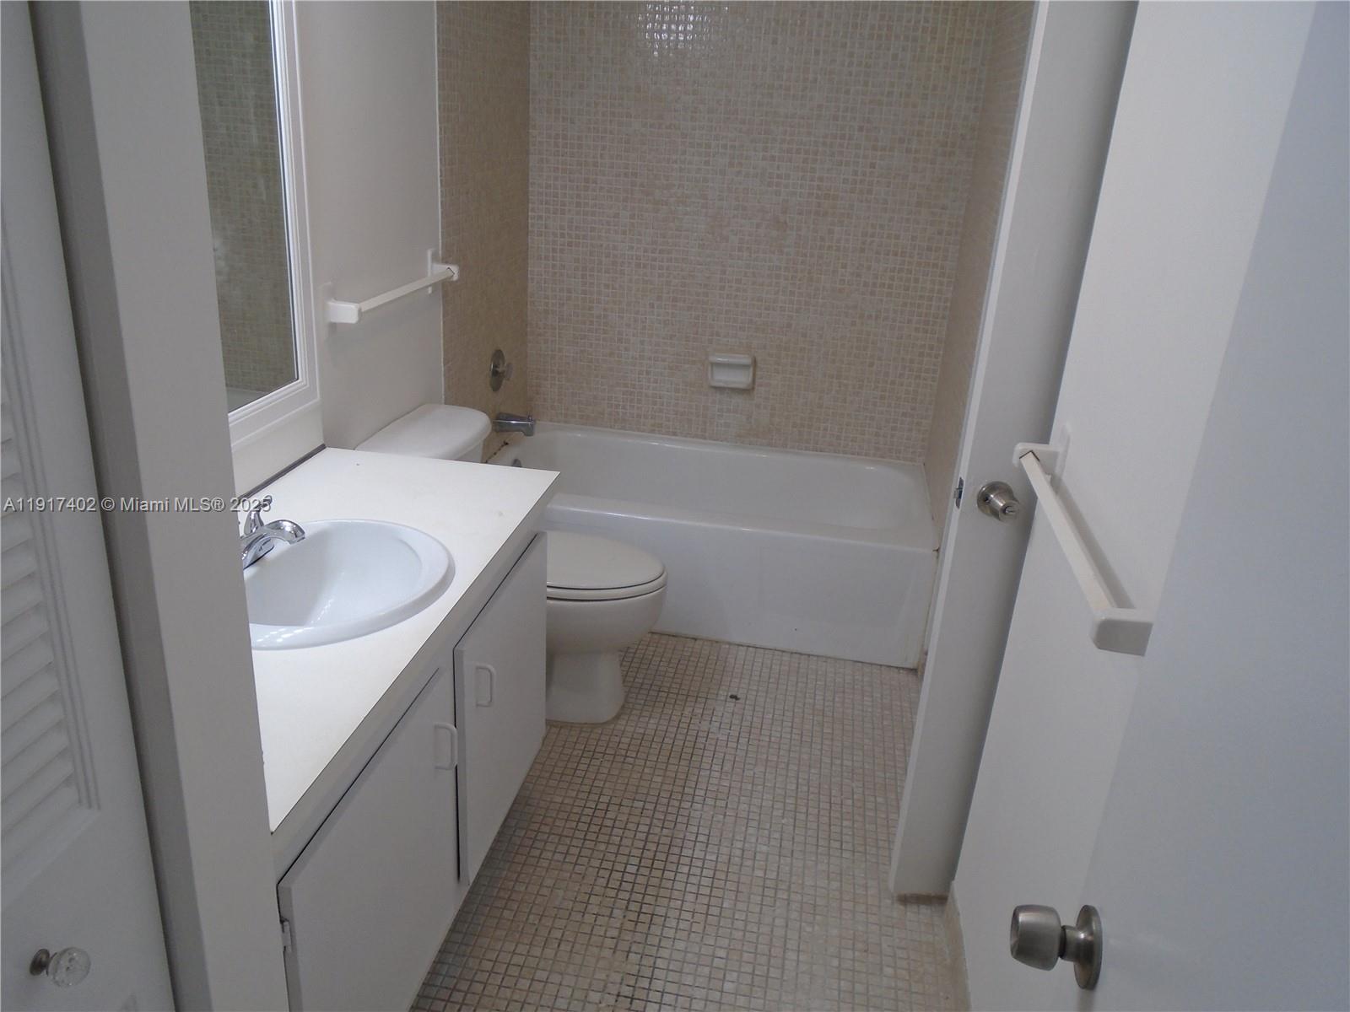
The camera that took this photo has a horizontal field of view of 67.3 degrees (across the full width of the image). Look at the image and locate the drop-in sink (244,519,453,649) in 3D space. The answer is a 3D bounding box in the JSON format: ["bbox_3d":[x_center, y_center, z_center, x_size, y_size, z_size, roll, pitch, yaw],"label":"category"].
[{"bbox_3d":[-0.606,0.190,1.714,0.425,0.180,0.480,6,21,7],"label":"drop-in sink"}]

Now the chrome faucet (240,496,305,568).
[{"bbox_3d":[-0.685,0.053,1.679,0.150,0.110,0.160,6,21,7],"label":"chrome faucet"}]

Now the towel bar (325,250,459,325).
[{"bbox_3d":[-0.678,-0.532,2.490,0.078,0.100,0.640,6,21,7],"label":"towel bar"}]

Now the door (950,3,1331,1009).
[{"bbox_3d":[0.631,0.028,1.518,0.045,2.000,0.750,6,21,7],"label":"door"}]

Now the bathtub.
[{"bbox_3d":[0.095,0.090,3.503,1.495,0.392,0.830,6,21,7],"label":"bathtub"}]

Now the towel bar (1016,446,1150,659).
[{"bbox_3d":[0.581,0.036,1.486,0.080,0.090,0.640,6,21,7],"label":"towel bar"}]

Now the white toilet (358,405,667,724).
[{"bbox_3d":[-0.382,0.169,2.715,0.740,0.750,0.440,6,21,7],"label":"white toilet"}]

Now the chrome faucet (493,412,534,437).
[{"bbox_3d":[-0.552,-0.280,3.476,0.145,0.075,0.058,6,21,7],"label":"chrome faucet"}]

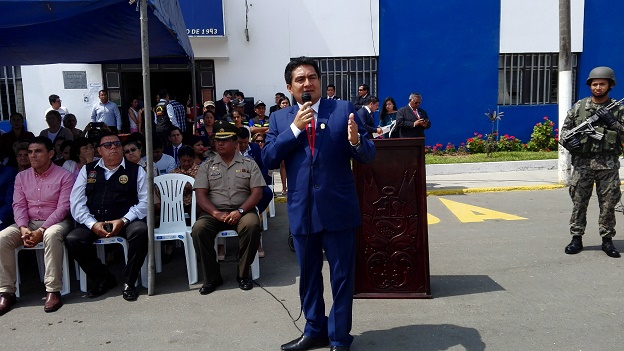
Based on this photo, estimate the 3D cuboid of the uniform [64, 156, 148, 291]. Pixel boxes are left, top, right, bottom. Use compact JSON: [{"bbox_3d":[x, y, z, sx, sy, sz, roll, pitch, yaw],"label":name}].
[{"bbox_3d":[-1.756,0.373,3.837,0.620,1.070,0.740,-2,7,-9],"label":"uniform"}]

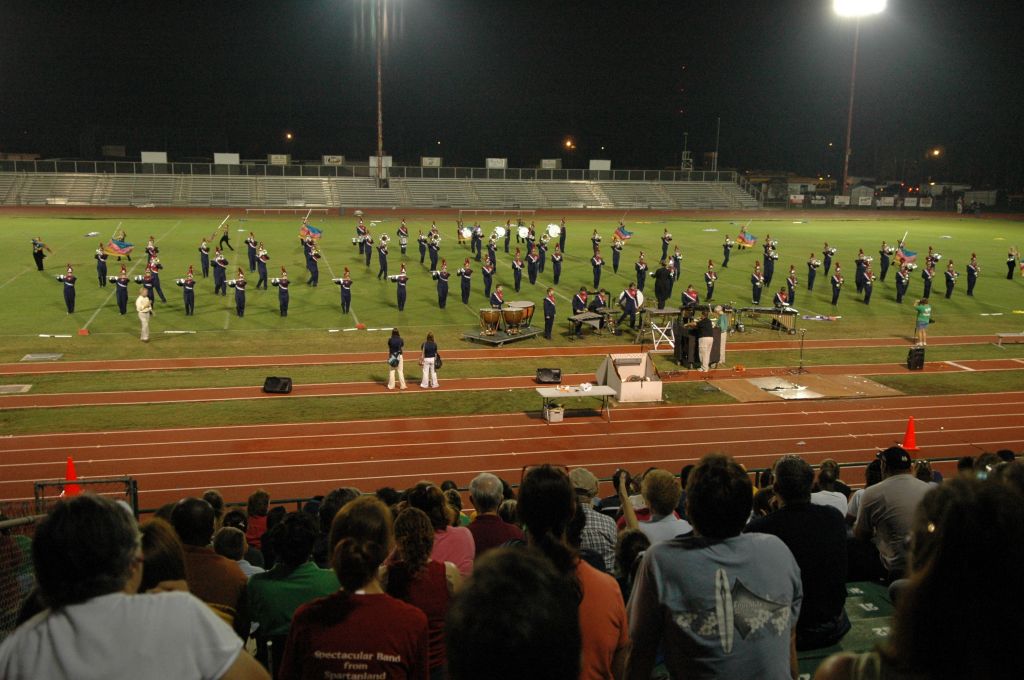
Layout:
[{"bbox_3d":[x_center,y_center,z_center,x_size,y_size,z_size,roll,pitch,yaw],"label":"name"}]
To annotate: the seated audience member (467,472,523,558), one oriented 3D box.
[{"bbox_3d":[-0.183,1.329,5.796,0.500,1.250,0.780,0,12,-9],"label":"seated audience member"}]

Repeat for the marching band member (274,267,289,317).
[{"bbox_3d":[-8.433,-1.783,35.433,0.580,1.857,0.480,-1,11,-14],"label":"marching band member"}]

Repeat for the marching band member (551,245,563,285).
[{"bbox_3d":[2.071,-3.494,44.517,0.520,1.881,0.420,-1,12,-15],"label":"marching band member"}]

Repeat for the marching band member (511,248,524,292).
[{"bbox_3d":[0.264,-3.078,42.472,0.530,1.955,0.440,-1,12,-14],"label":"marching band member"}]

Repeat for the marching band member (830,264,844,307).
[{"bbox_3d":[14.129,-2.427,41.864,0.510,1.828,0.440,-1,12,-14],"label":"marching band member"}]

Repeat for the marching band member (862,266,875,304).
[{"bbox_3d":[15.572,-2.454,42.190,0.510,1.829,0.440,-1,12,-14],"label":"marching band member"}]

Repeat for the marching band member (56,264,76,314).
[{"bbox_3d":[-16.102,-1.858,35.007,0.720,1.810,0.420,-2,13,-16],"label":"marching band member"}]

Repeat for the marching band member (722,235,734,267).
[{"bbox_3d":[11.714,-4.784,52.240,0.500,1.730,0.530,-5,13,-30],"label":"marching band member"}]

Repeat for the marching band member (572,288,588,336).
[{"bbox_3d":[2.362,-0.993,33.684,0.540,1.745,0.450,-4,14,-26],"label":"marching band member"}]

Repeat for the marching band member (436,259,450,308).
[{"bbox_3d":[-2.704,-2.234,38.101,0.620,2.015,0.420,-1,13,-14],"label":"marching band member"}]

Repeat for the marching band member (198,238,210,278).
[{"bbox_3d":[-13.782,-3.679,43.356,0.580,1.796,0.550,-2,12,-15],"label":"marching band member"}]

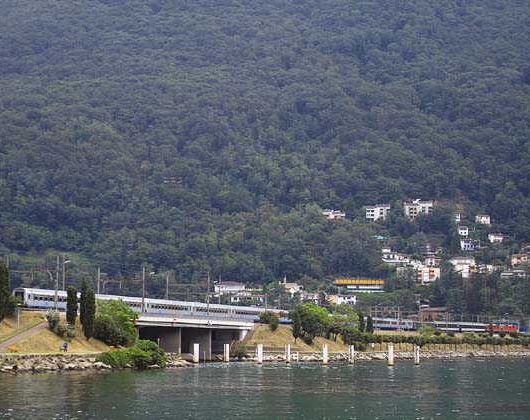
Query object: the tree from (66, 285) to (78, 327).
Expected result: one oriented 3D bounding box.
[{"bbox_3d":[-33.130,16.610,256.000,1.980,6.880,1.980,1,-5,-7],"label":"tree"}]

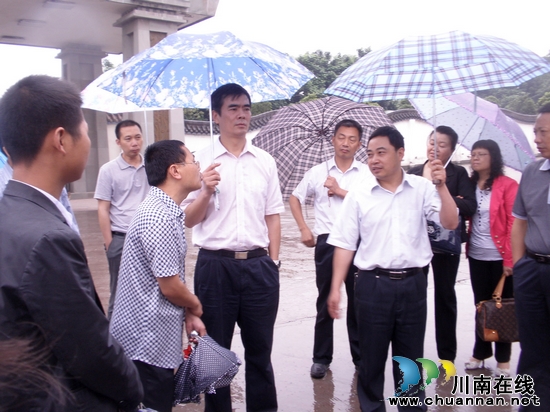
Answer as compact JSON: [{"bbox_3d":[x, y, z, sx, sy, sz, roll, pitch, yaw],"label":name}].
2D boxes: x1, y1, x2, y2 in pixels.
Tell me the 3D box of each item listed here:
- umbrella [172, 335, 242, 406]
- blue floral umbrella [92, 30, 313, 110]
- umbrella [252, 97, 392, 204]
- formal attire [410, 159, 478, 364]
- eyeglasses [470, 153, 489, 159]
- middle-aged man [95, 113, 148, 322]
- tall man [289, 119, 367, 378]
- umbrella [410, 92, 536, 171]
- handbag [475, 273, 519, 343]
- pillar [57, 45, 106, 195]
[{"bbox_3d":[-0.256,0.615,2.220,0.270,0.280,0.220,-3,6,-18],"label":"umbrella"},{"bbox_3d":[-0.265,-0.475,2.320,0.930,0.360,0.930,-3,-2,0],"label":"blue floral umbrella"},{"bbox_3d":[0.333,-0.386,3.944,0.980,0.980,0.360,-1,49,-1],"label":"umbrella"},{"bbox_3d":[1.130,0.375,3.980,0.500,1.400,0.340,1,7,21],"label":"formal attire"},{"bbox_3d":[1.395,-0.337,4.000,0.138,0.042,0.130,3,7,35],"label":"eyeglasses"},{"bbox_3d":[-1.000,0.260,4.150,0.470,1.710,0.310,-3,7,-19],"label":"middle-aged man"},{"bbox_3d":[0.375,0.275,3.880,0.560,1.730,0.400,0,6,9],"label":"tall man"},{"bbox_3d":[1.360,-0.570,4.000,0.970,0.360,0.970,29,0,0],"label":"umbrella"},{"bbox_3d":[1.518,0.670,3.880,0.360,0.450,0.200,0,6,6],"label":"handbag"},{"bbox_3d":[-4.720,-2.085,14.500,1.030,3.750,1.030,-5,7,-31],"label":"pillar"}]

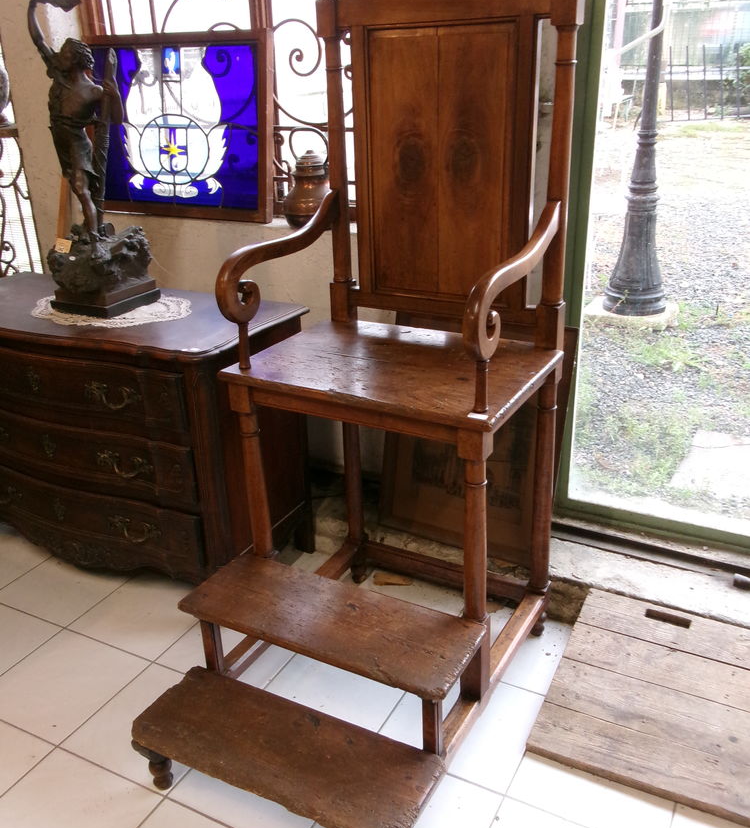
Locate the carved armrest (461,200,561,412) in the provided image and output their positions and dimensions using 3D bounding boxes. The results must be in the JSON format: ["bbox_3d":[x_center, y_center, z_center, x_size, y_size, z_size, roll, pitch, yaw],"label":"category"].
[{"bbox_3d":[0.283,-0.220,1.641,0.035,0.346,0.446,11,27,28],"label":"carved armrest"}]

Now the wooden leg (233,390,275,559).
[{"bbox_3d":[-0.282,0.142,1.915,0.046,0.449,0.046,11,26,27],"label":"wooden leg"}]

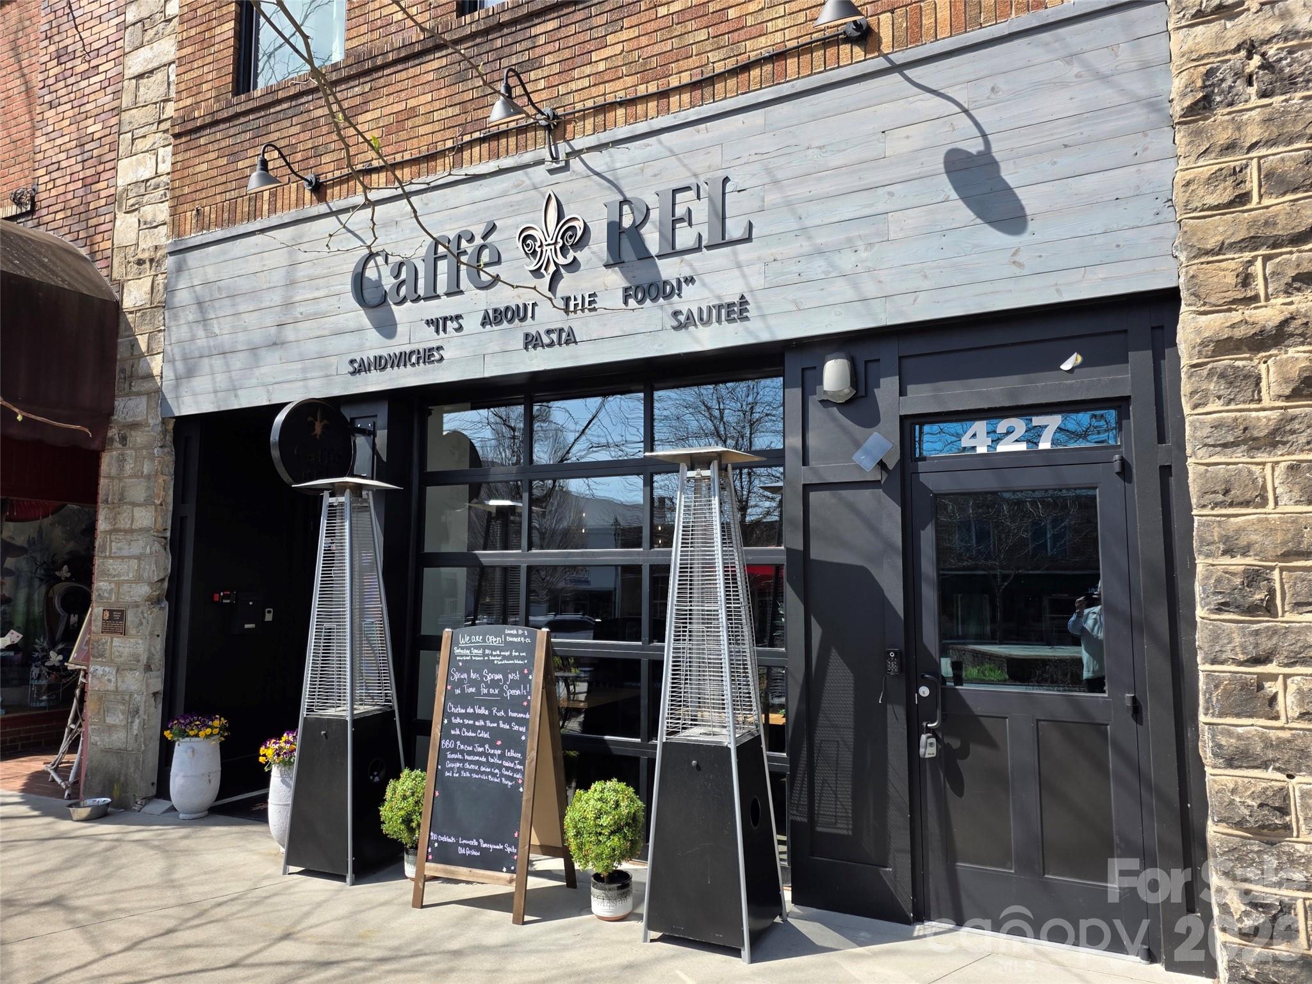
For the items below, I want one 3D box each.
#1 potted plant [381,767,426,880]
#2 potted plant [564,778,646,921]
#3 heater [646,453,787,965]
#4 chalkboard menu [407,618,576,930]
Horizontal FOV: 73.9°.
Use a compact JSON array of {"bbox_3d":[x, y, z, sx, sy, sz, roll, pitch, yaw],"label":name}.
[{"bbox_3d":[-1.326,1.812,4.900,0.383,0.644,0.383,-3,-6,26],"label":"potted plant"},{"bbox_3d":[-0.229,1.745,4.301,0.383,0.644,0.383,0,-6,0],"label":"potted plant"},{"bbox_3d":[0.291,0.914,4.165,0.511,2.266,0.511,-3,-6,26],"label":"heater"},{"bbox_3d":[-0.814,1.412,4.584,0.639,1.383,0.535,-2,-6,22],"label":"chalkboard menu"}]

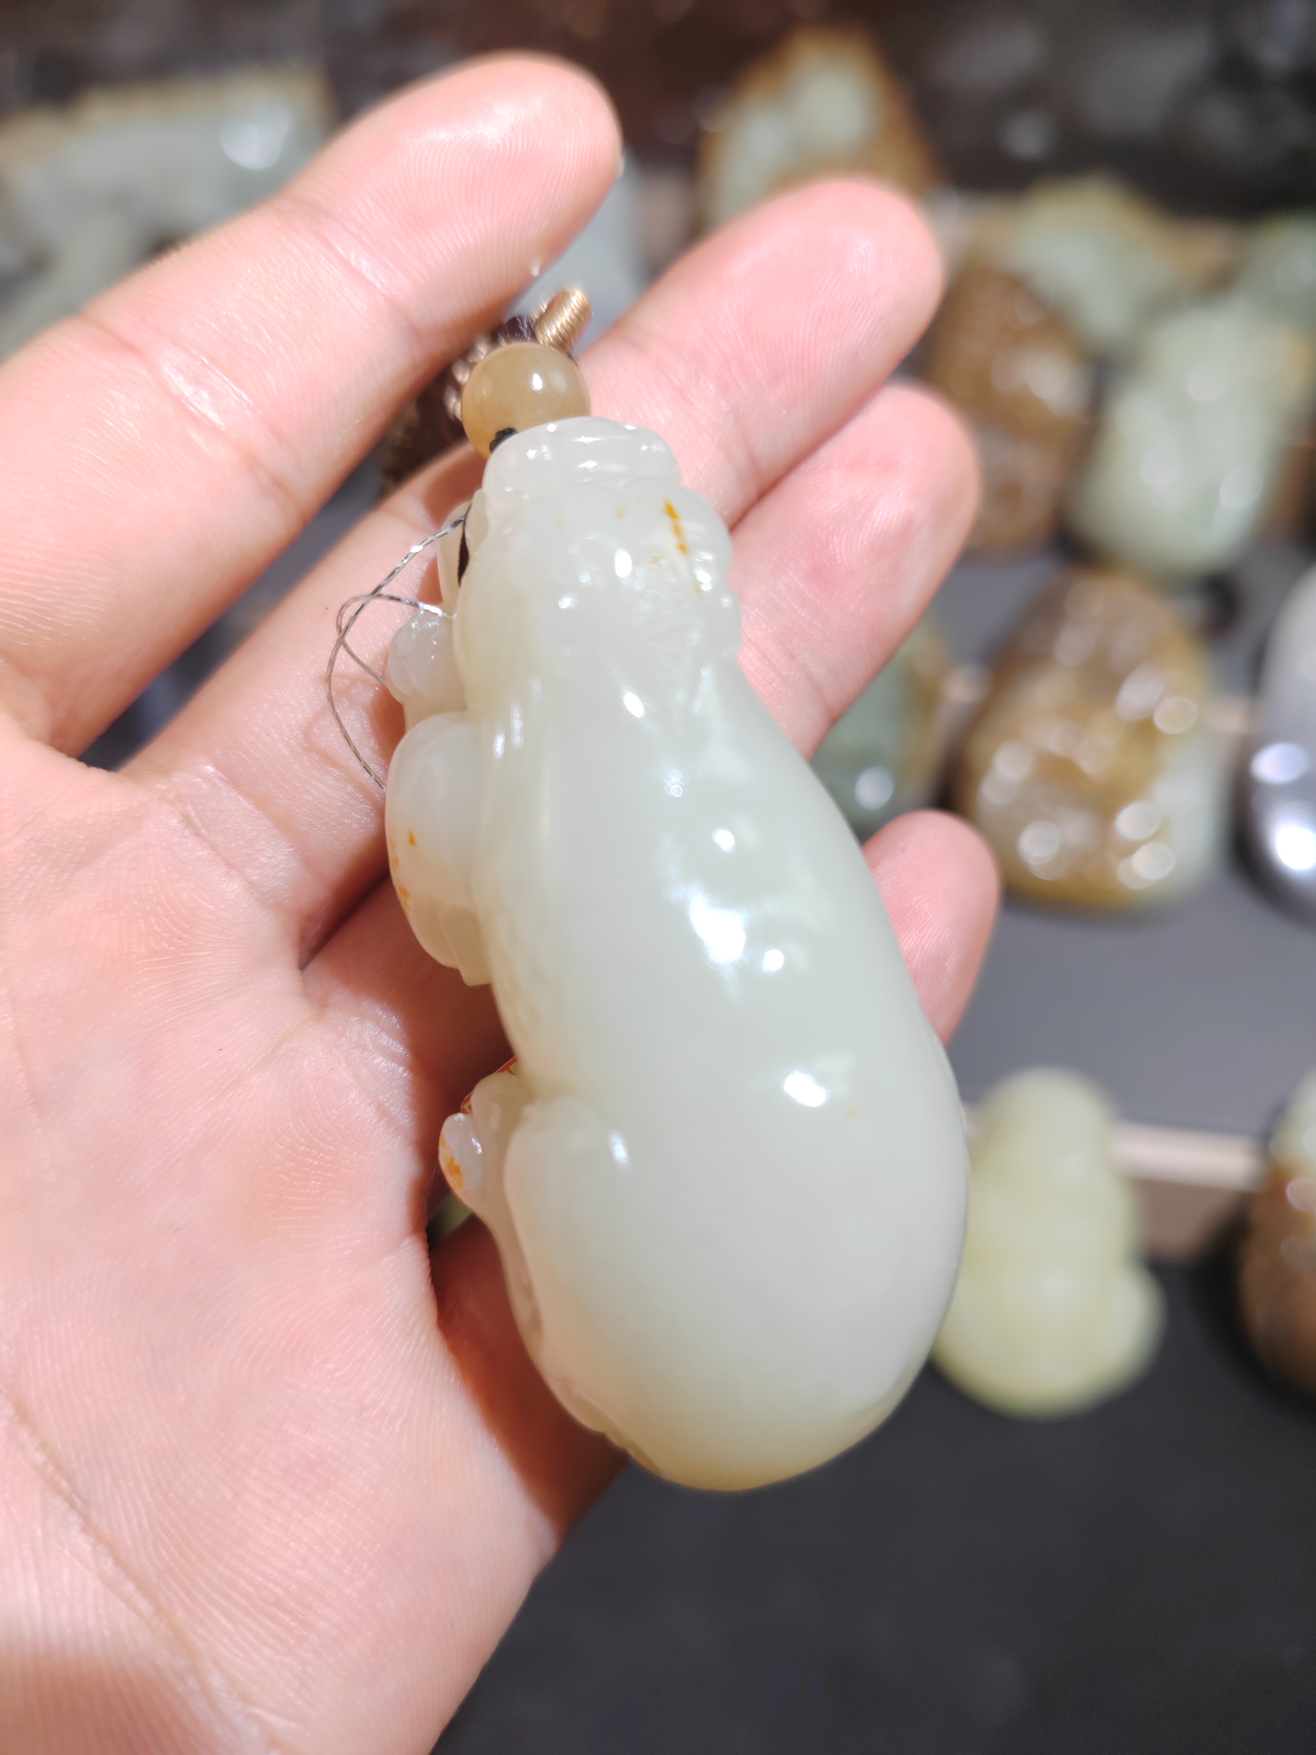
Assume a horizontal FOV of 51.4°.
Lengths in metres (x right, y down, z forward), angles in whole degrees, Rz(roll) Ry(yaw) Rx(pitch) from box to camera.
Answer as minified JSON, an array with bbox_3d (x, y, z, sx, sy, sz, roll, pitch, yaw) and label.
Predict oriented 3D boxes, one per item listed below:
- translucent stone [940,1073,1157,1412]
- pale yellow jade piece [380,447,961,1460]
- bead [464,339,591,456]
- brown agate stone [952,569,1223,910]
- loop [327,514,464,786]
[{"bbox_3d":[0.085,0.079,0.295,0.048,0.030,0.073,0,86,3],"label":"translucent stone"},{"bbox_3d":[0.001,0.006,0.100,0.033,0.036,0.079,-5,83,-30],"label":"pale yellow jade piece"},{"bbox_3d":[-0.010,-0.036,0.105,0.010,0.010,0.010,18,84,0],"label":"bead"},{"bbox_3d":[0.105,-0.034,0.335,0.063,0.036,0.081,1,84,3],"label":"brown agate stone"},{"bbox_3d":[-0.020,-0.017,0.102,0.011,0.005,0.021,3,90,0],"label":"loop"}]

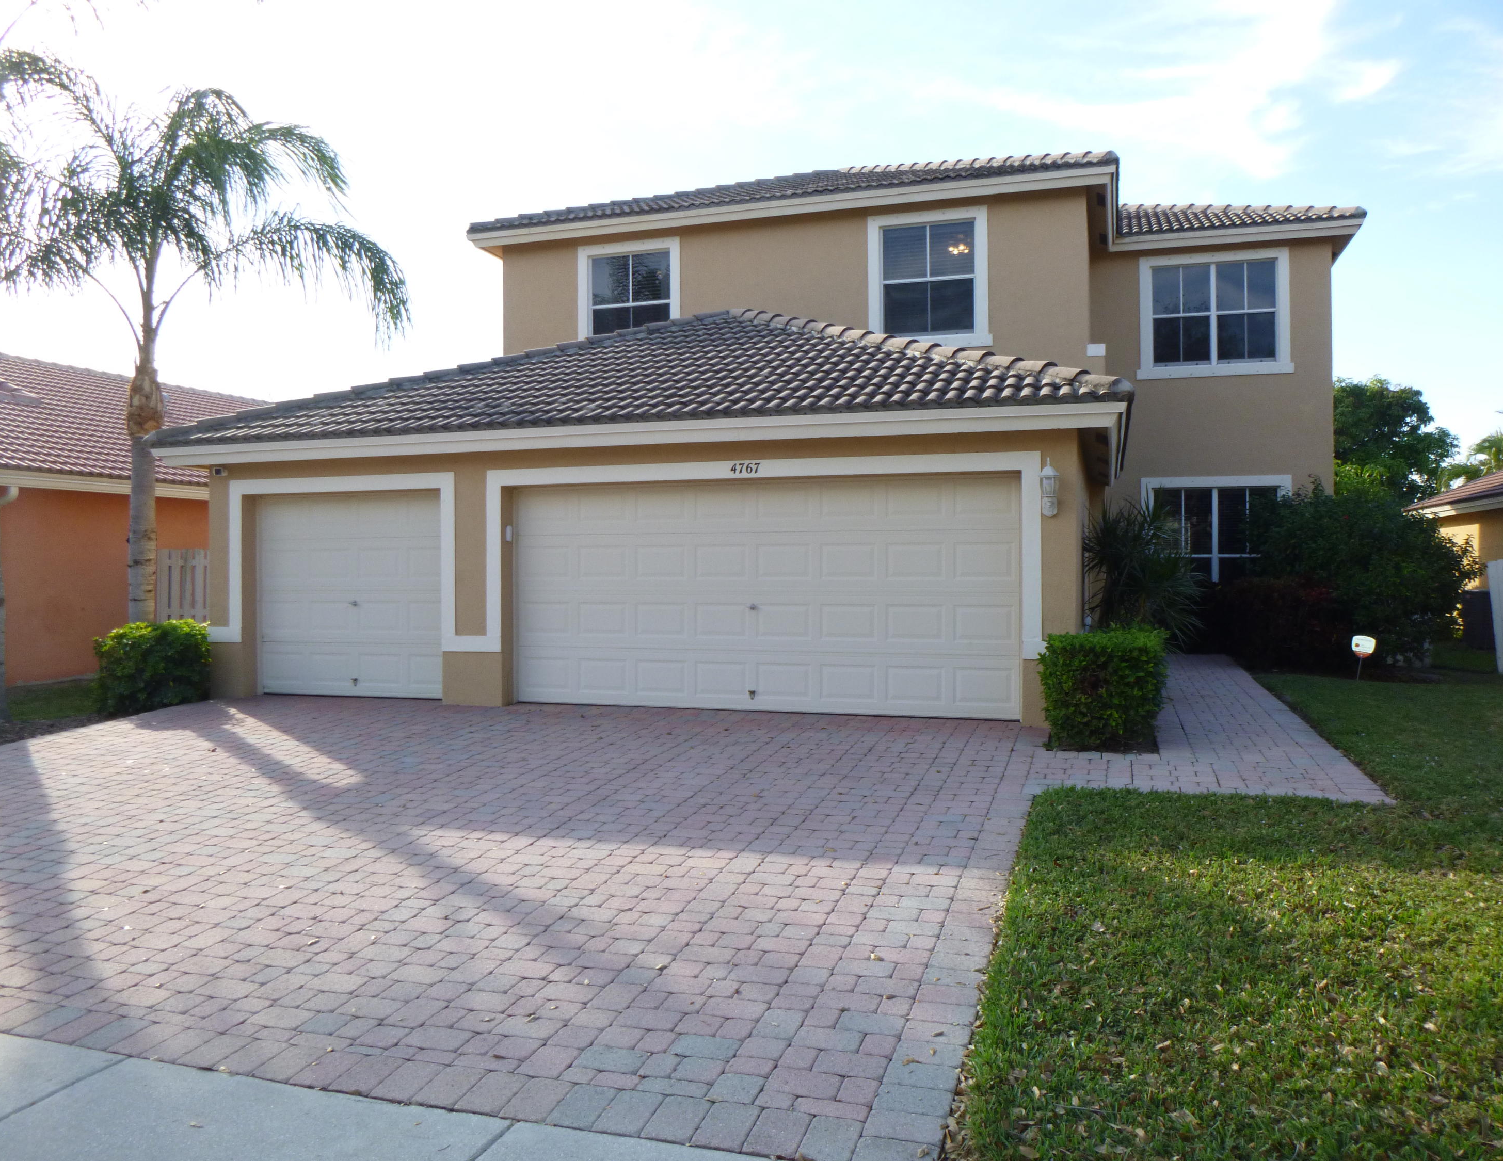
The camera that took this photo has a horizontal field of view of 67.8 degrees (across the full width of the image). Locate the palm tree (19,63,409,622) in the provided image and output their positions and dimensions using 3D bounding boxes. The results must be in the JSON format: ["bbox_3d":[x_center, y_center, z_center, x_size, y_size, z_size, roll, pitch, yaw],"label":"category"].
[{"bbox_3d":[-5.950,-2.180,12.300,4.100,6.950,4.100,0,0,17],"label":"palm tree"}]

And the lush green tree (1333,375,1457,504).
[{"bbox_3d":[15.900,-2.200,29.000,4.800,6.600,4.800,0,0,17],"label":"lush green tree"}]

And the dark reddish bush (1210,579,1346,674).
[{"bbox_3d":[6.542,0.500,13.937,1.300,1.080,1.700,0,0,17],"label":"dark reddish bush"}]

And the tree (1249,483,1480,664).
[{"bbox_3d":[7.766,-0.100,14.238,2.650,2.250,2.400,0,0,17],"label":"tree"}]

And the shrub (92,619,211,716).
[{"bbox_3d":[-6.050,0.820,11.250,0.880,0.880,0.880,0,0,17],"label":"shrub"}]

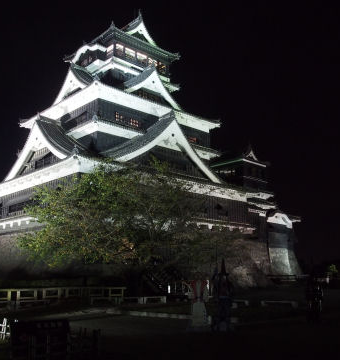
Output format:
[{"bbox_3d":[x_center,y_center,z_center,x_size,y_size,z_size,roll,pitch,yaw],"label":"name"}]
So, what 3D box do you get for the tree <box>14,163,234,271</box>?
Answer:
[{"bbox_3d":[-2.400,2.611,23.258,11.500,7.400,8.500,0,-12,0],"label":"tree"}]

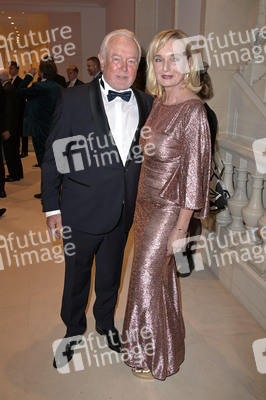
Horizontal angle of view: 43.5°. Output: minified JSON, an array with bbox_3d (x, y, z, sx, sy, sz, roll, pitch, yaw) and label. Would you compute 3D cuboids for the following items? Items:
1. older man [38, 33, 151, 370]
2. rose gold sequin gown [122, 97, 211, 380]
[{"bbox_3d":[-0.185,0.079,1.816,0.580,1.810,0.380,-5,21,-13],"label":"older man"},{"bbox_3d":[0.170,0.243,1.802,0.450,1.510,0.390,9,22,23],"label":"rose gold sequin gown"}]

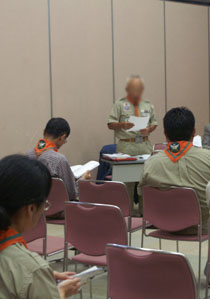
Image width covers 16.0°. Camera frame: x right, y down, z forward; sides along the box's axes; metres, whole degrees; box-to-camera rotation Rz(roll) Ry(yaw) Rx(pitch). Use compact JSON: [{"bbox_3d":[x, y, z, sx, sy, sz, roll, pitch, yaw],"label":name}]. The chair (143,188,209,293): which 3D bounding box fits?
[{"bbox_3d":[0.591,0.618,5.414,0.470,0.780,0.540,1,5,35],"label":"chair"}]

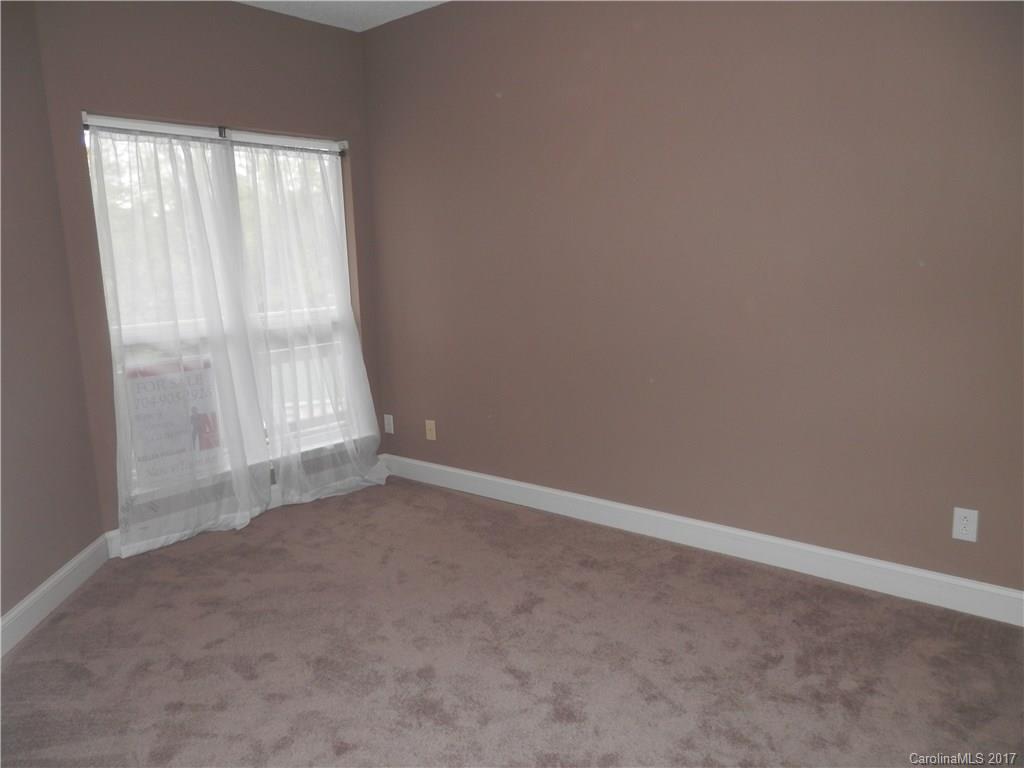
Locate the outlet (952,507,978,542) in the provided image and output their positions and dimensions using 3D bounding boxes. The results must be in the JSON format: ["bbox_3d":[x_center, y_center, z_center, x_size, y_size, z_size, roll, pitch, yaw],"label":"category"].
[{"bbox_3d":[1.690,0.527,2.758,0.078,0.122,0.010,6,13,39],"label":"outlet"}]

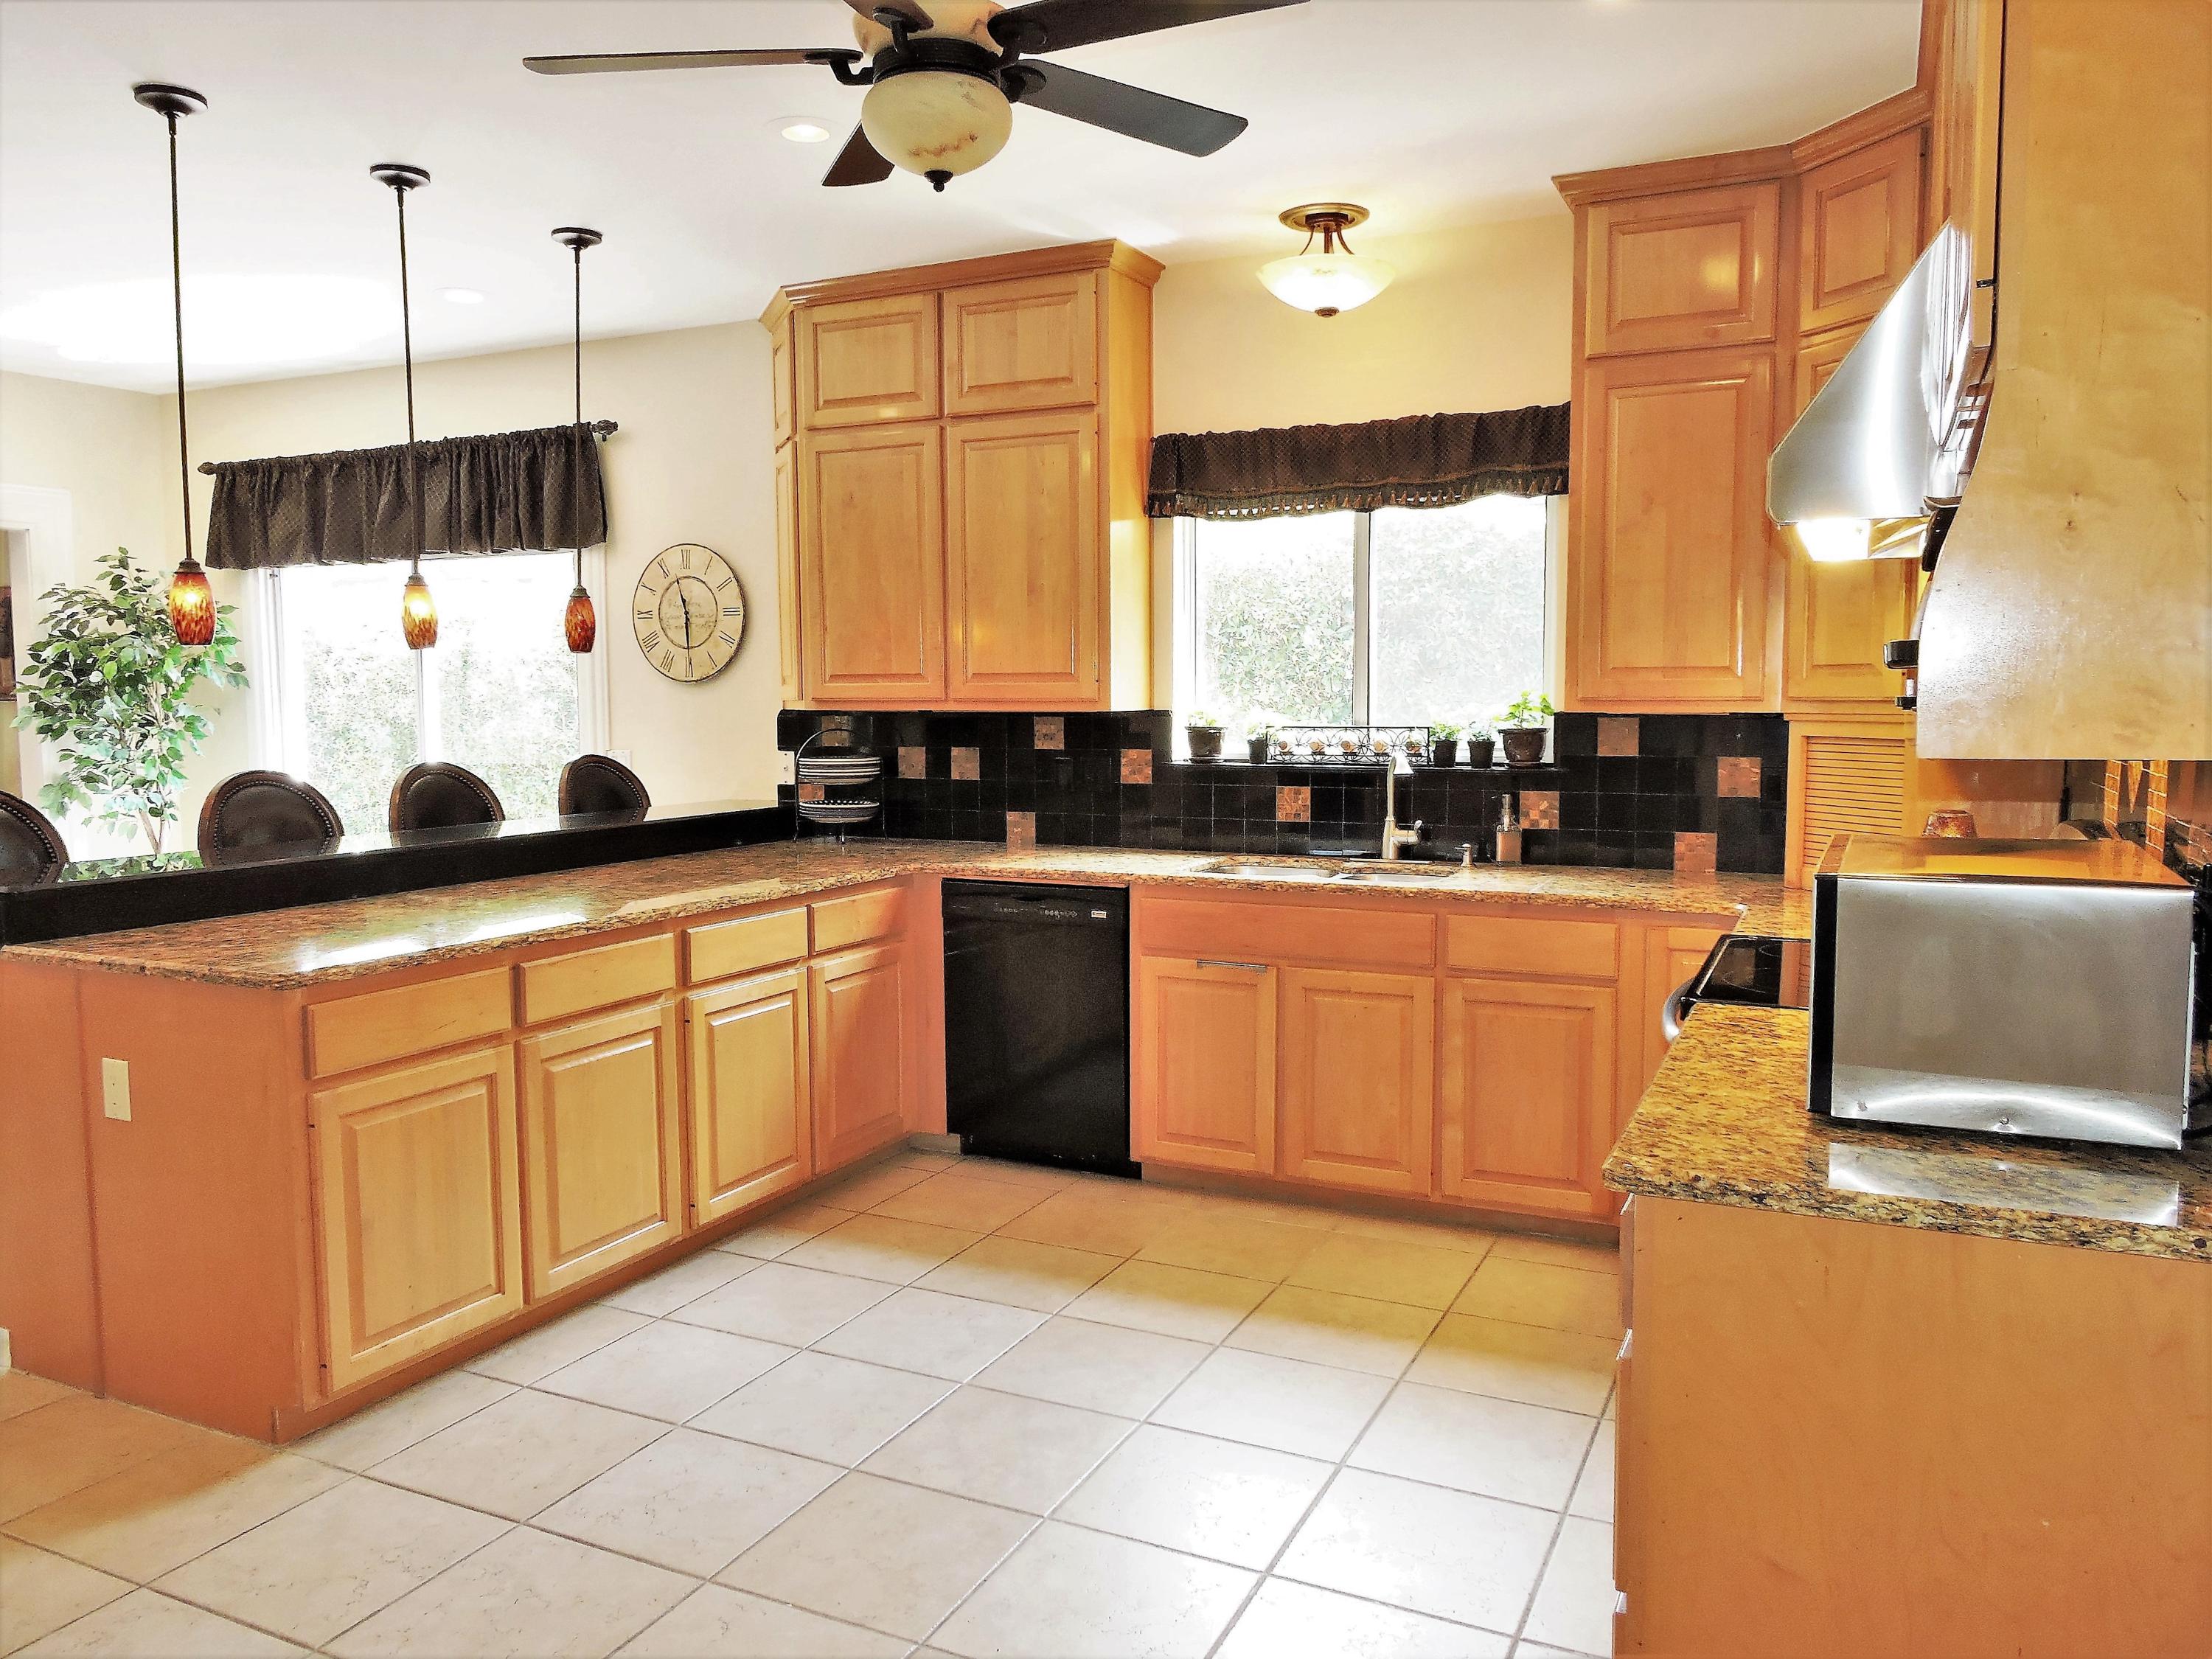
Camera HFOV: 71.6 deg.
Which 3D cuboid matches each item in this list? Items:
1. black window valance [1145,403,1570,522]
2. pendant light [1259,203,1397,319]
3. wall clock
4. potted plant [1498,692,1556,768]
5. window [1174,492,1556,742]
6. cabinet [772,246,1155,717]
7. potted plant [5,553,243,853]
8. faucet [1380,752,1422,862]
[{"bbox_3d":[0.725,-1.088,4.574,1.340,0.275,0.100,2,5,26],"label":"black window valance"},{"bbox_3d":[0.628,-1.593,4.356,0.405,0.285,0.405,0,5,0],"label":"pendant light"},{"bbox_3d":[-1.579,-0.815,5.779,0.530,0.527,0.045,2,5,26],"label":"wall clock"},{"bbox_3d":[1.231,-0.290,4.491,0.165,0.220,0.160,2,5,26],"label":"potted plant"},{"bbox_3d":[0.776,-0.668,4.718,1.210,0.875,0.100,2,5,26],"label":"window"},{"bbox_3d":[-0.600,-1.086,5.095,1.605,1.392,0.360,2,5,26],"label":"cabinet"},{"bbox_3d":[-4.004,-0.127,6.334,0.970,2.050,0.920,2,5,26],"label":"potted plant"},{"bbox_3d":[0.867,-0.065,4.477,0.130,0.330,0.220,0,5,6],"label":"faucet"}]

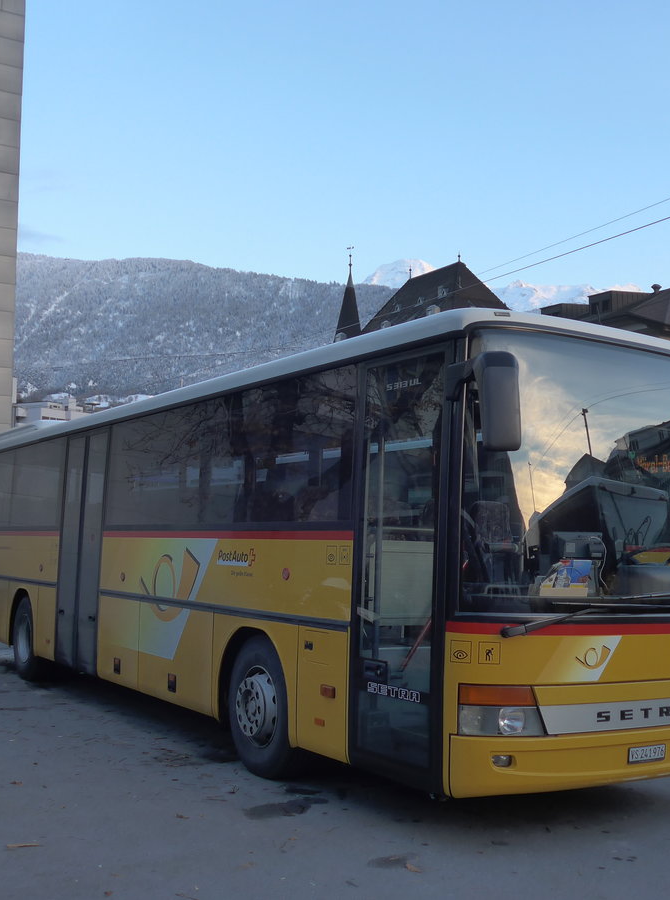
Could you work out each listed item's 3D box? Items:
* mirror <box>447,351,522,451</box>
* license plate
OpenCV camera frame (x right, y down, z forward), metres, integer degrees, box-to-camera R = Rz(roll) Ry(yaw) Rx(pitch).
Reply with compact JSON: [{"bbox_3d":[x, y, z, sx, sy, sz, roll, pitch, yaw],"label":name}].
[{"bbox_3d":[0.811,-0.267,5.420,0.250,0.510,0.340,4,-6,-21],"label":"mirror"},{"bbox_3d":[1.849,1.801,5.962,0.305,0.088,0.020,6,-7,-33],"label":"license plate"}]

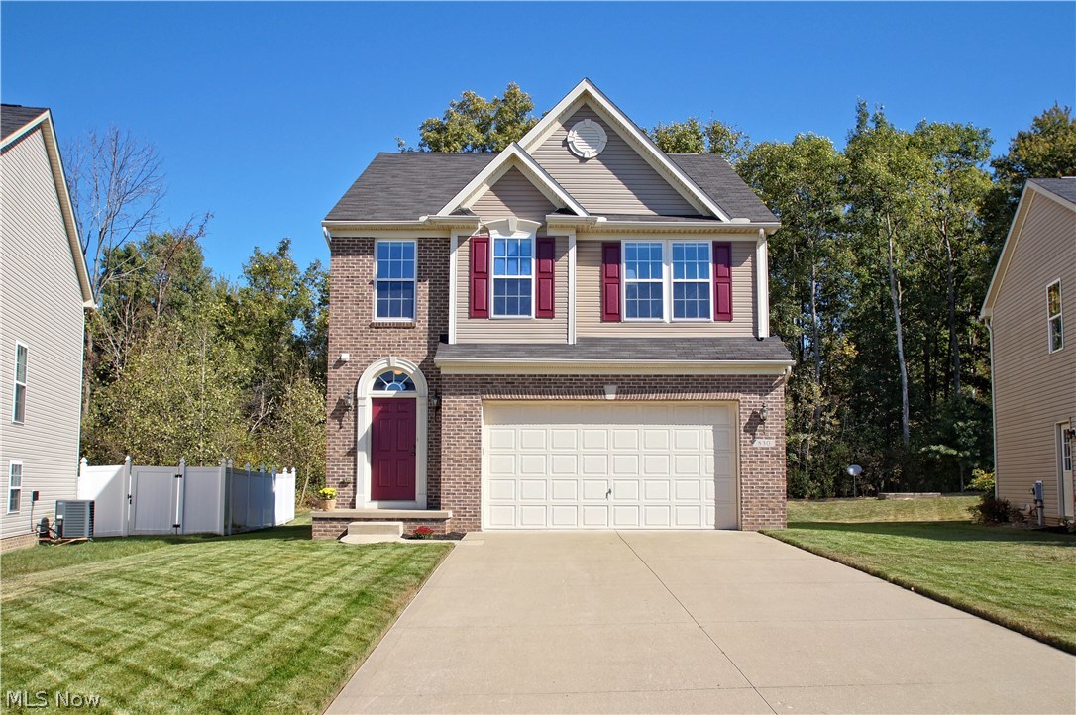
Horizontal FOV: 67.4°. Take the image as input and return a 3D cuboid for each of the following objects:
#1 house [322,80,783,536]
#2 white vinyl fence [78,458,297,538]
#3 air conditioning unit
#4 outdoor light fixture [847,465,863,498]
[{"bbox_3d":[0.300,-0.620,20.700,9.050,9.700,11.500,0,-7,0],"label":"house"},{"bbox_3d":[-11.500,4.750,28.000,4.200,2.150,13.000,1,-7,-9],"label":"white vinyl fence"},{"bbox_3d":[-10.340,3.610,18.040,0.620,0.820,0.600,2,-7,-17],"label":"air conditioning unit"},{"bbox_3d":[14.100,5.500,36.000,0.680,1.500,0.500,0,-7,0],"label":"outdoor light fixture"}]

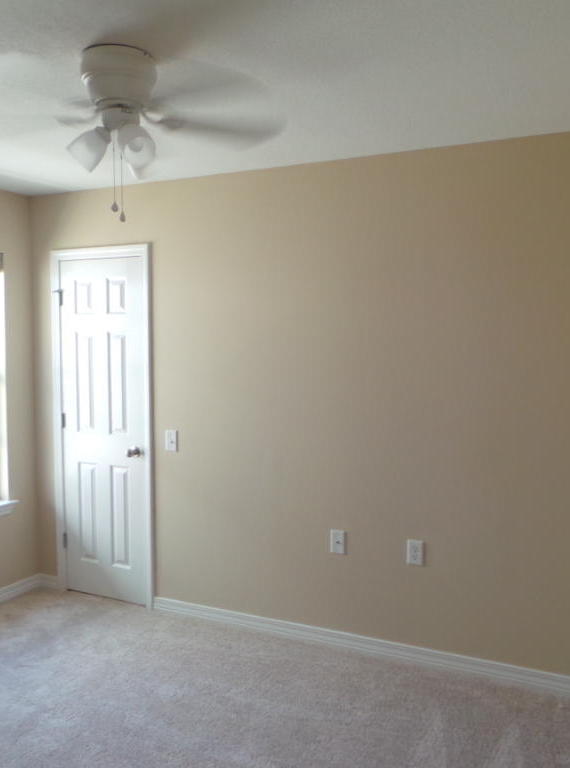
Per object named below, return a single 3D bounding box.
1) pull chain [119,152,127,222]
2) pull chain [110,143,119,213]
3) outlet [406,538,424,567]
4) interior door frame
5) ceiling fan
[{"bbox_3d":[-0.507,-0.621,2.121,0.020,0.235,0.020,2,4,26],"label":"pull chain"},{"bbox_3d":[-0.517,-0.633,2.071,0.021,0.224,0.021,0,4,0],"label":"pull chain"},{"bbox_3d":[0.625,0.807,3.266,0.072,0.116,0.010,2,4,26],"label":"outlet"},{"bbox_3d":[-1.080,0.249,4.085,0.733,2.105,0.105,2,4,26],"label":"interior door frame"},{"bbox_3d":[-0.495,-0.831,2.118,1.050,0.360,1.050,2,4,26],"label":"ceiling fan"}]

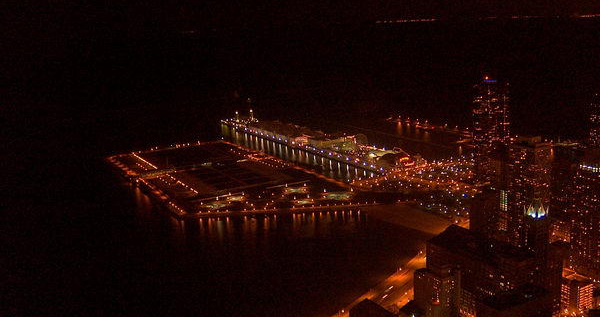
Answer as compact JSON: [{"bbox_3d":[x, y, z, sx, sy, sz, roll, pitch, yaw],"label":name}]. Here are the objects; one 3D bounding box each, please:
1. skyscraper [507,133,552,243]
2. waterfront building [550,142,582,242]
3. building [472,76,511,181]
[{"bbox_3d":[282.270,52.410,797.990,33.000,158.000,37.000,-9,14,-28],"label":"skyscraper"},{"bbox_3d":[373.340,41.240,904.490,37.000,127.000,34.000,-9,14,-28],"label":"waterfront building"},{"bbox_3d":[338.390,-42.490,1140.730,62.000,197.000,62.000,1,13,16],"label":"building"}]

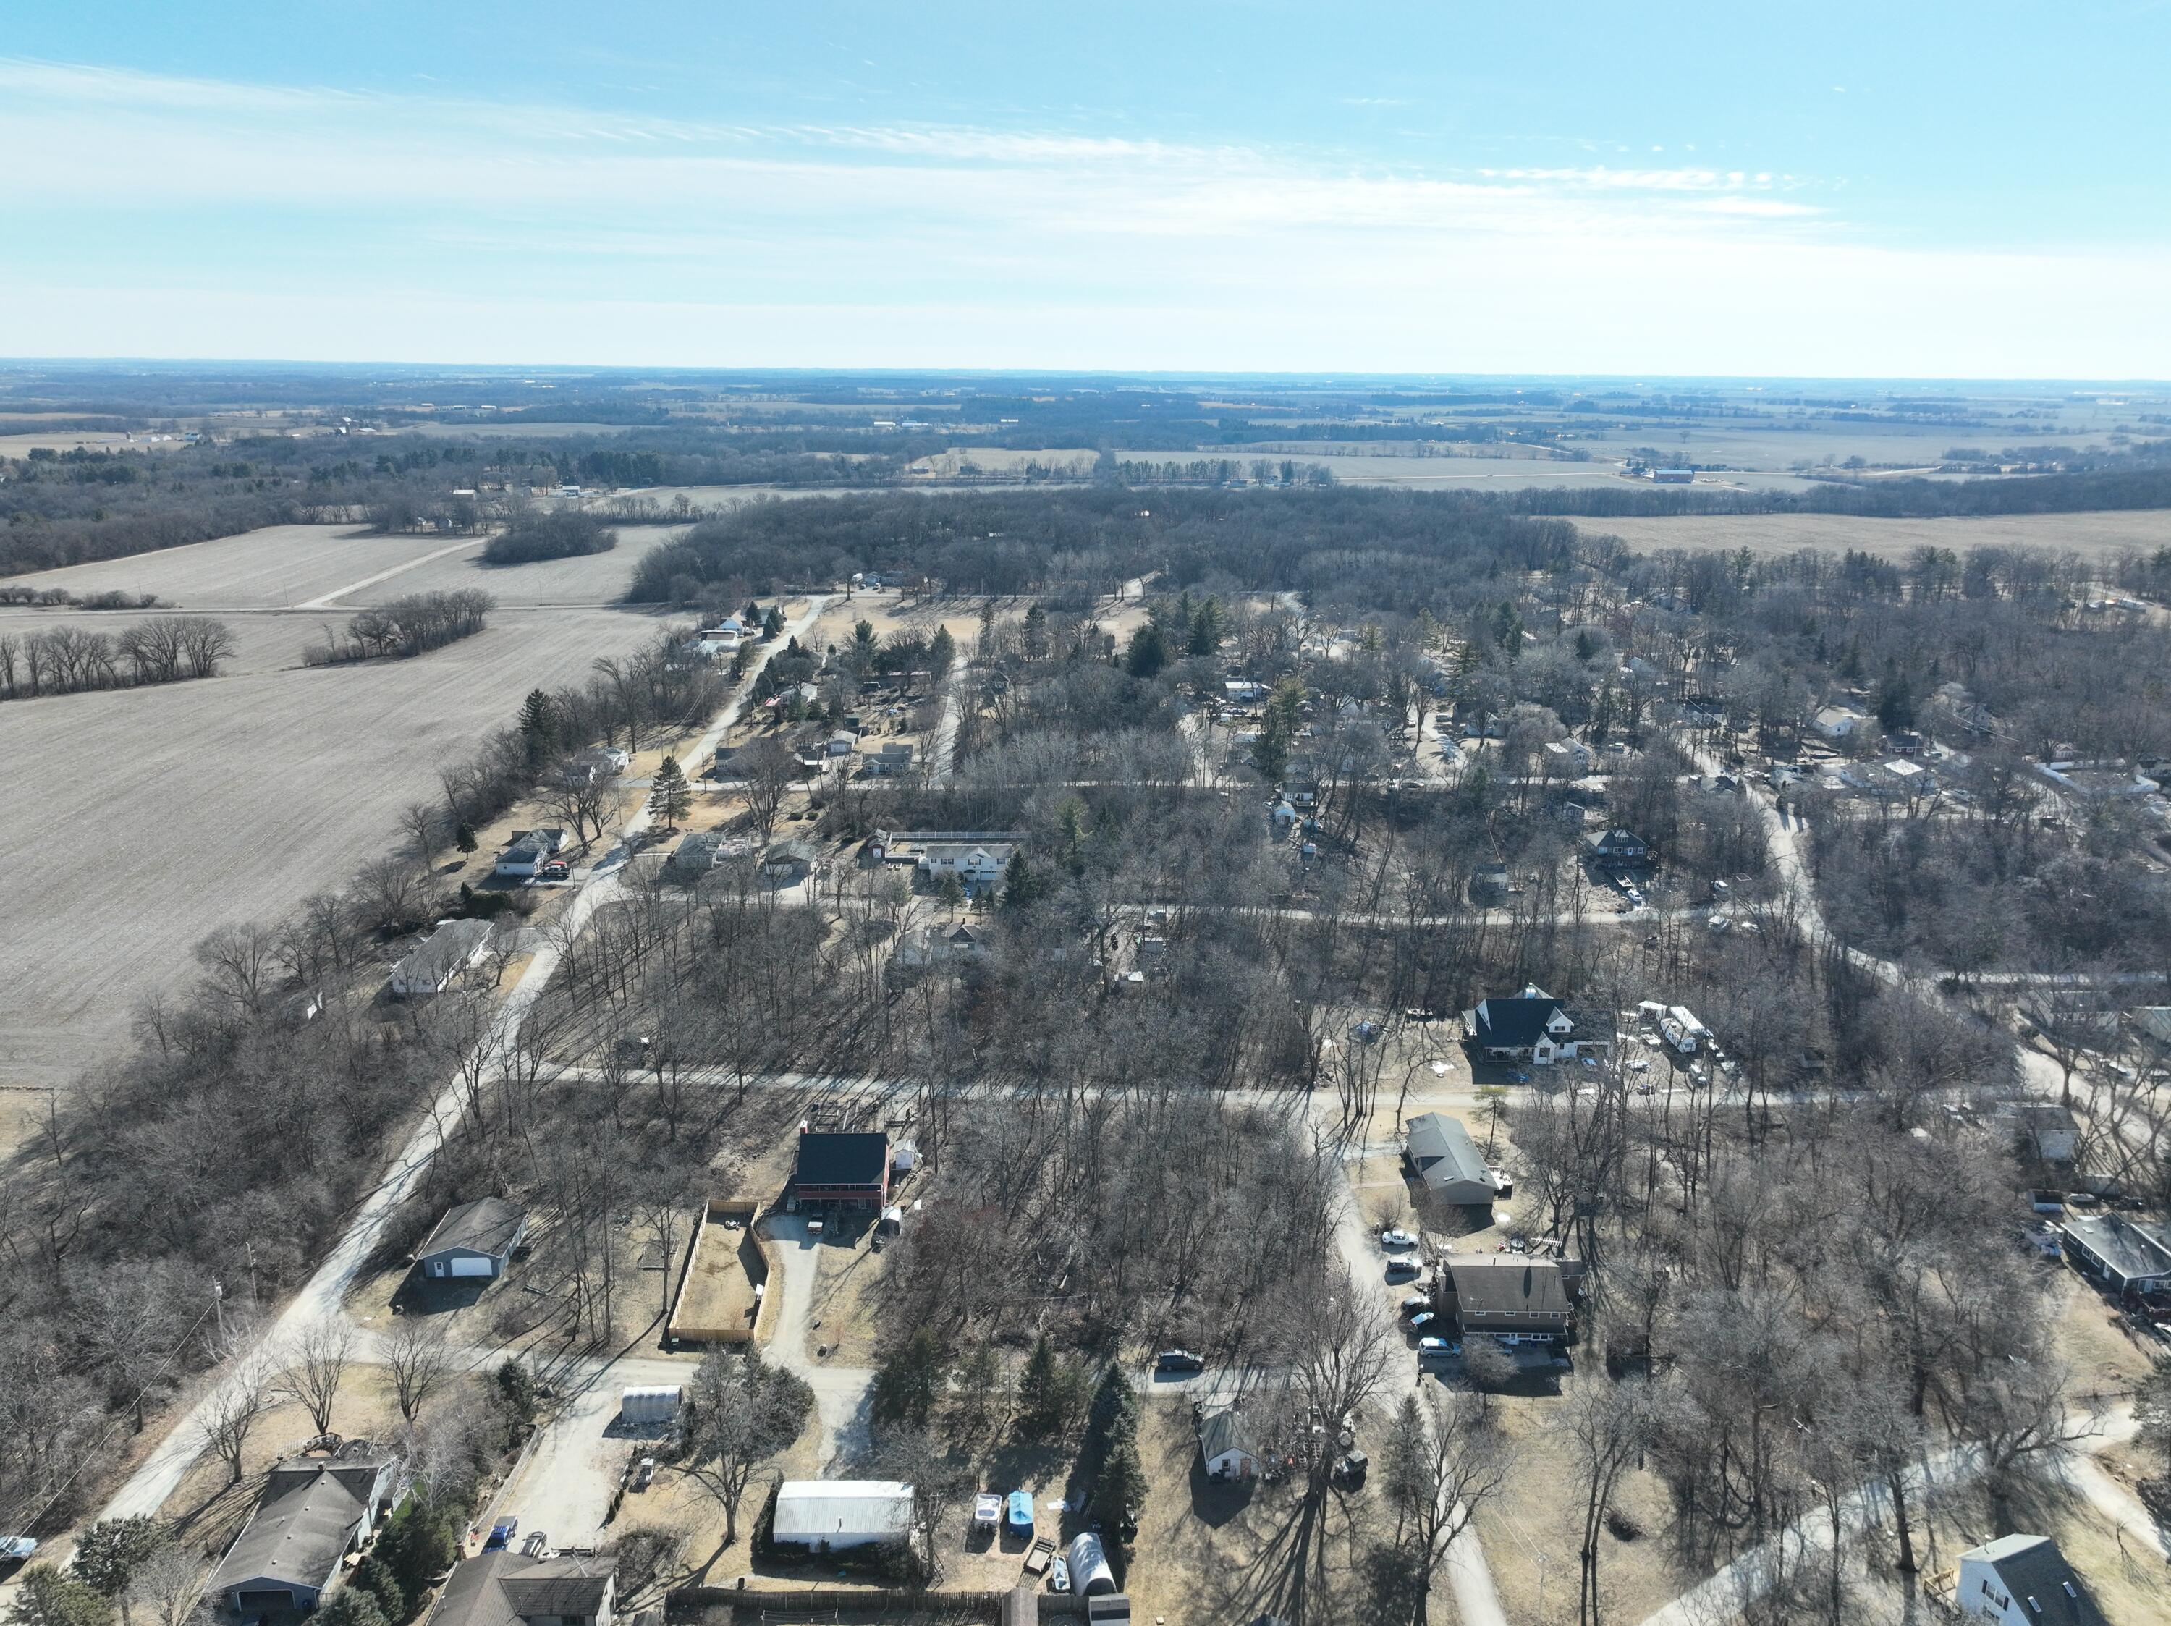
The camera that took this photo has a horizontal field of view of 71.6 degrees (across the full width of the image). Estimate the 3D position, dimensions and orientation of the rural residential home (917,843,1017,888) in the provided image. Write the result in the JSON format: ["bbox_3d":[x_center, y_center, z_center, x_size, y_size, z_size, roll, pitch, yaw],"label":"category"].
[{"bbox_3d":[-26.312,10.563,334.805,19.800,7.000,9.000,0,17,-2],"label":"rural residential home"}]

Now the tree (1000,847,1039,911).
[{"bbox_3d":[-14.244,13.962,323.923,7.305,13.009,7.305,1,17,0],"label":"tree"}]

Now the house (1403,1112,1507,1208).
[{"bbox_3d":[51.389,48.990,214.018,9.200,4.300,19.300,0,17,-2],"label":"house"}]

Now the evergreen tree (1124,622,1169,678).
[{"bbox_3d":[22.341,-56.700,537.416,14.000,20.500,13.000,1,17,0],"label":"evergreen tree"}]

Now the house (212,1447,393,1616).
[{"bbox_3d":[-74.620,68.262,144.608,10.500,4.700,17.200,0,17,-3],"label":"house"}]

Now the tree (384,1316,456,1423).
[{"bbox_3d":[-70.625,59.637,159.940,7.600,12.500,7.400,1,17,0],"label":"tree"}]

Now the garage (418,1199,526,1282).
[{"bbox_3d":[-77.642,54.129,191.744,10.000,4.650,11.100,0,17,-3],"label":"garage"}]

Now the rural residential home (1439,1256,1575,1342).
[{"bbox_3d":[51.511,58.963,185.838,13.116,7.264,11.502,0,17,-1],"label":"rural residential home"}]

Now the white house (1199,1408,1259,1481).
[{"bbox_3d":[15.159,65.960,156.998,5.400,3.800,5.800,0,17,-2],"label":"white house"}]

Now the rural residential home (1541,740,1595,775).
[{"bbox_3d":[143.028,-16.806,441.147,9.888,7.466,14.125,0,17,-1],"label":"rural residential home"}]

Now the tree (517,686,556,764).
[{"bbox_3d":[-156.570,-24.278,429.248,11.616,23.236,11.616,1,17,0],"label":"tree"}]

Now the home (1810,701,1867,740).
[{"bbox_3d":[238.310,-28.309,475.679,10.500,5.900,11.500,0,17,-2],"label":"home"}]

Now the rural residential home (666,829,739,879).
[{"bbox_3d":[-86.690,8.140,342.516,10.500,6.000,11.500,0,17,-2],"label":"rural residential home"}]

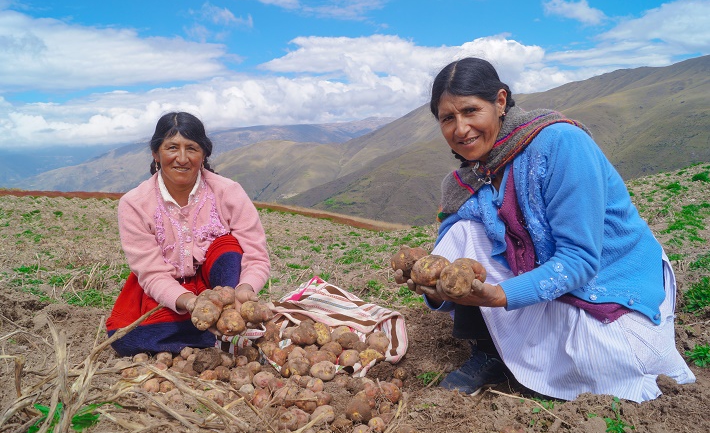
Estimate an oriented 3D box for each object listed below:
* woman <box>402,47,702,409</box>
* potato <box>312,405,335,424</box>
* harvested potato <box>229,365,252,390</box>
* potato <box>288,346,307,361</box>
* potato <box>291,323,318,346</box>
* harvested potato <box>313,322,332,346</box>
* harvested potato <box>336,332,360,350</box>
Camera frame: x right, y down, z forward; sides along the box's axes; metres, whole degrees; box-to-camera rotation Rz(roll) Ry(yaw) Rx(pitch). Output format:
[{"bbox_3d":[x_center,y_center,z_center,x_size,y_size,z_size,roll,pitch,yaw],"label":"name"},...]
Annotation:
[{"bbox_3d":[0.505,0.036,1.375,0.690,0.860,0.515,-5,9,-33],"label":"woman"},{"bbox_3d":[-0.074,0.469,1.260,0.054,0.044,0.050,0,8,-4],"label":"potato"},{"bbox_3d":[-0.295,0.420,1.380,0.062,0.059,0.058,0,3,0],"label":"harvested potato"},{"bbox_3d":[-0.162,0.392,1.510,0.052,0.045,0.050,-1,8,-6],"label":"potato"},{"bbox_3d":[-0.148,0.343,1.560,0.080,0.062,0.065,0,3,0],"label":"potato"},{"bbox_3d":[-0.094,0.343,1.545,0.055,0.070,0.058,0,8,0],"label":"harvested potato"},{"bbox_3d":[-0.020,0.359,1.524,0.069,0.054,0.060,0,8,0],"label":"harvested potato"}]

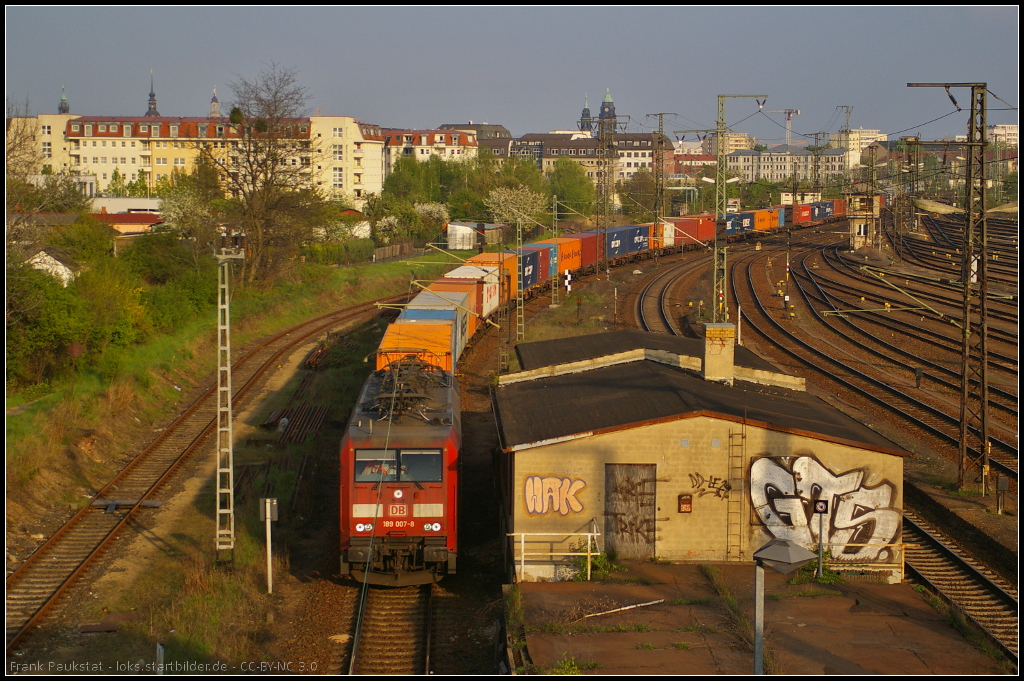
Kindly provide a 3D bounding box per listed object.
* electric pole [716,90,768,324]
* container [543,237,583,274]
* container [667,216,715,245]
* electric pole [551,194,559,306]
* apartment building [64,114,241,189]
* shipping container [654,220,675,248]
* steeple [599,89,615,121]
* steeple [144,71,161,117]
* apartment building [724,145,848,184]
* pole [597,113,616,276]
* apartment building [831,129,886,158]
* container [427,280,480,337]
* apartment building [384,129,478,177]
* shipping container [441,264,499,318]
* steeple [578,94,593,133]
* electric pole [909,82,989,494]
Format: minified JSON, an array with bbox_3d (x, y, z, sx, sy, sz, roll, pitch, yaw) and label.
[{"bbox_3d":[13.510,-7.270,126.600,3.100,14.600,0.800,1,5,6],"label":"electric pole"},{"bbox_3d":[4.073,-7.551,189.566,2.440,2.600,12.500,1,5,9],"label":"container"},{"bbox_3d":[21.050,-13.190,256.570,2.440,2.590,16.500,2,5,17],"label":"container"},{"bbox_3d":[3.180,-6.720,158.840,0.450,8.200,0.400,0,5,1],"label":"electric pole"},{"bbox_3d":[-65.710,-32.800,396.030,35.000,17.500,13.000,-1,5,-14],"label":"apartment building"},{"bbox_3d":[16.720,-12.000,242.000,2.440,2.590,6.060,1,5,15],"label":"shipping container"},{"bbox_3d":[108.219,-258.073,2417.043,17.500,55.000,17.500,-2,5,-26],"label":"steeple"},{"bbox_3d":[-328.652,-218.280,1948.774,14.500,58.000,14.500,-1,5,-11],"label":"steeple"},{"bbox_3d":[123.650,-78.530,957.780,56.000,19.000,16.000,1,5,15],"label":"apartment building"},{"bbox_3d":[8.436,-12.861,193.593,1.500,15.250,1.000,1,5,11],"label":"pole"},{"bbox_3d":[201.453,-106.866,1240.762,30.000,31.200,16.500,-3,6,-35],"label":"apartment building"},{"bbox_3d":[-3.347,-1.590,115.849,2.440,2.591,6.100,1,5,2],"label":"container"},{"bbox_3d":[-20.163,-37.245,465.115,22.600,17.100,12.500,-3,6,-35],"label":"apartment building"},{"bbox_3d":[-2.450,-3.060,132.940,2.440,2.590,12.190,1,5,4],"label":"shipping container"},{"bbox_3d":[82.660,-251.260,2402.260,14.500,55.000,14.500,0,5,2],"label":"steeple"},{"bbox_3d":[13.744,-1.643,67.085,2.650,12.840,0.850,0,5,0],"label":"electric pole"}]

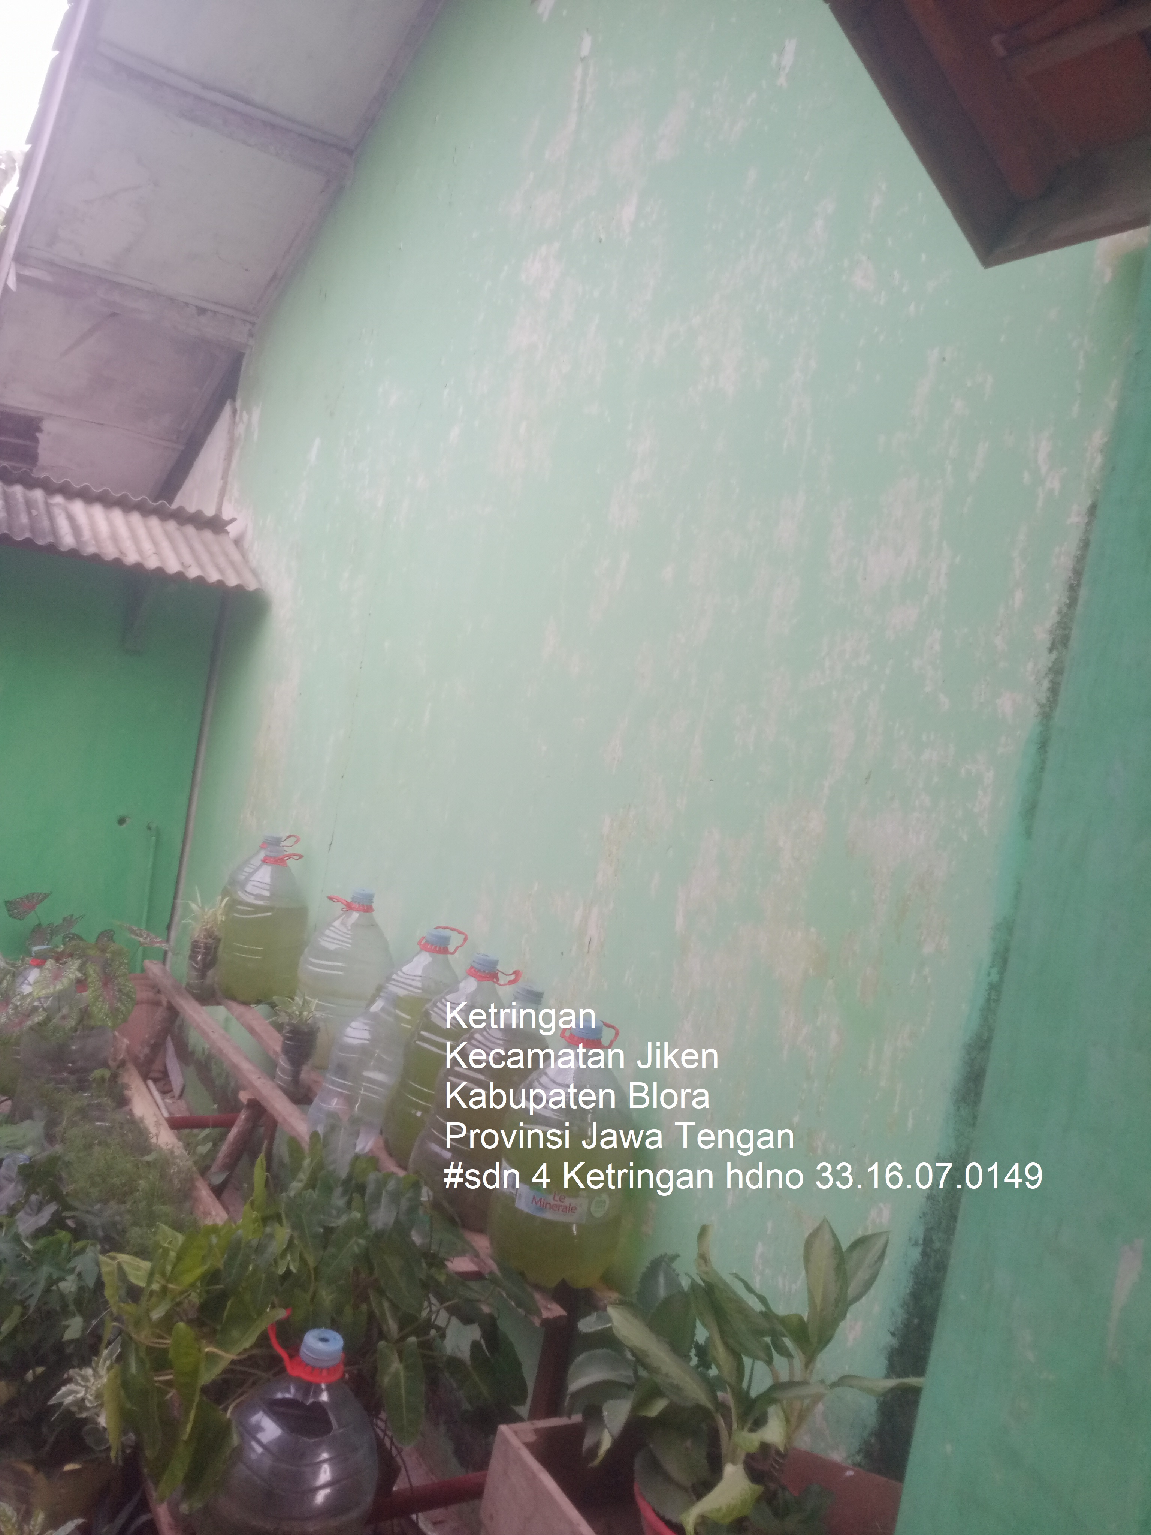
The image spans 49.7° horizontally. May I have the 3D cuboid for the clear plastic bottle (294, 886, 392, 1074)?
[{"bbox_3d":[-0.599,0.559,3.313,0.250,0.458,0.250,6,4,-32],"label":"clear plastic bottle"}]

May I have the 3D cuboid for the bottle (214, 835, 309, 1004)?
[{"bbox_3d":[-0.947,0.470,3.783,0.250,0.458,0.250,6,4,-32],"label":"bottle"}]

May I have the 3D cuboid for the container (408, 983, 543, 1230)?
[{"bbox_3d":[-0.165,0.665,2.482,0.243,0.466,0.243,18,4,1],"label":"container"}]

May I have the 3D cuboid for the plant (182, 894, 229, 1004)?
[{"bbox_3d":[-1.119,0.531,3.700,0.135,0.310,0.135,7,4,-32],"label":"plant"}]

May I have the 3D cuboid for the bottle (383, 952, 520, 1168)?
[{"bbox_3d":[-0.269,0.650,2.803,0.243,0.466,0.243,16,4,-2],"label":"bottle"}]

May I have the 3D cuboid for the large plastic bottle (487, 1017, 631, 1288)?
[{"bbox_3d":[-0.018,0.707,2.318,0.243,0.466,0.243,10,4,3],"label":"large plastic bottle"}]

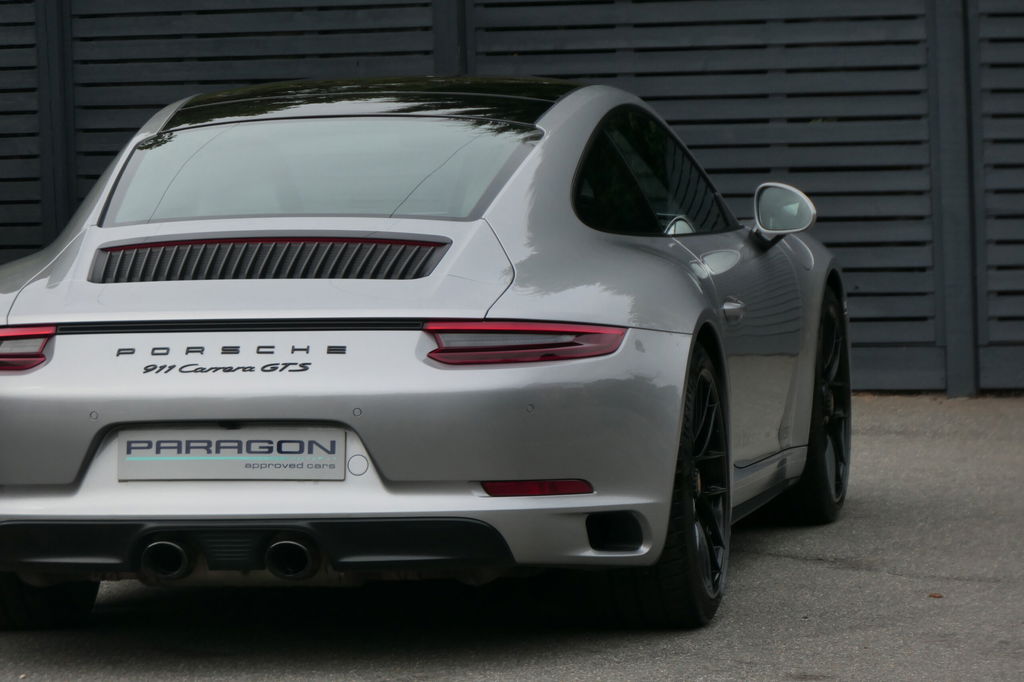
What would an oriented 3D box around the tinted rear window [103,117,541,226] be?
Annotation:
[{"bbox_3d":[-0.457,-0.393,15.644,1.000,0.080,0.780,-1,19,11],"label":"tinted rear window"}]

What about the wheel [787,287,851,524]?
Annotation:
[{"bbox_3d":[0.770,0.169,18.040,0.250,0.675,0.675,-1,4,10],"label":"wheel"}]

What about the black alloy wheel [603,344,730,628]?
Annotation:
[{"bbox_3d":[0.332,0.337,15.635,0.305,0.690,0.690,-1,4,11],"label":"black alloy wheel"}]

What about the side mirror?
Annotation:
[{"bbox_3d":[0.710,-0.339,17.030,0.175,0.145,0.120,-1,4,11],"label":"side mirror"}]

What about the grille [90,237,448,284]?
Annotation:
[{"bbox_3d":[-0.561,-0.169,15.079,0.830,0.060,0.210,-1,26,11],"label":"grille"}]

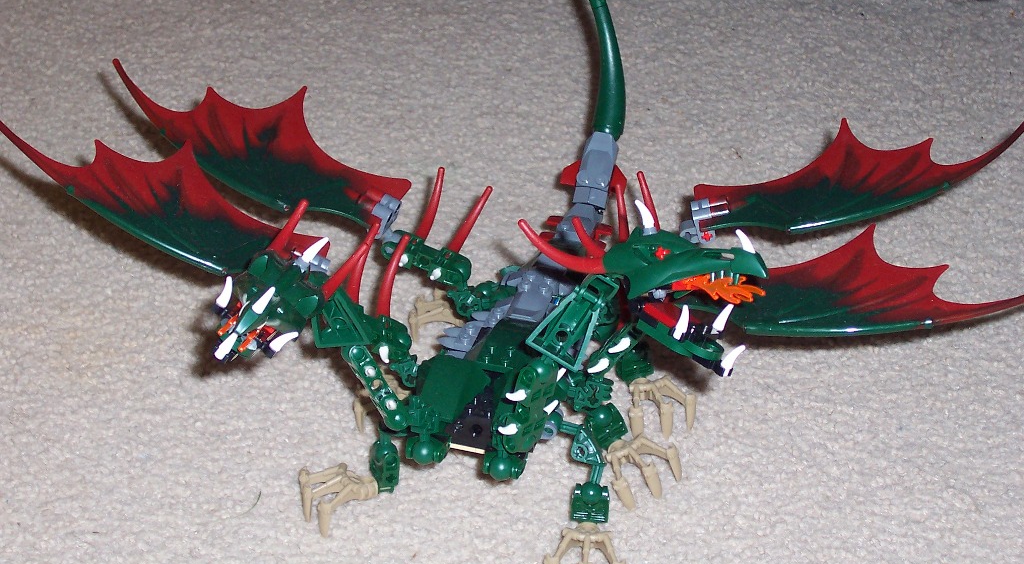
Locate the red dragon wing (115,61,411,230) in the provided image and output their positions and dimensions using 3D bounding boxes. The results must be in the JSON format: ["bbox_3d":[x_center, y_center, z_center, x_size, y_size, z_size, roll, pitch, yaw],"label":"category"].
[{"bbox_3d":[-0.113,-0.070,0.943,0.158,0.022,0.079,29,42,18],"label":"red dragon wing"}]

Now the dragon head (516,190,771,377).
[{"bbox_3d":[0.059,0.002,0.850,0.102,0.069,0.047,4,5,30],"label":"dragon head"}]

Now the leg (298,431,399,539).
[{"bbox_3d":[-0.069,0.085,0.898,0.045,0.038,0.034,-13,40,-16],"label":"leg"}]

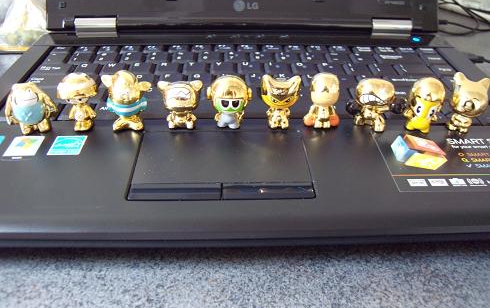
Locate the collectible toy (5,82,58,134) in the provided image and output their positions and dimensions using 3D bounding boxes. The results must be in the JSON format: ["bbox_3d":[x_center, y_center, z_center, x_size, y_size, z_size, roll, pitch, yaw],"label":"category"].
[{"bbox_3d":[-0.116,-0.025,0.216,0.027,0.028,0.018,-8,41,-10],"label":"collectible toy"}]

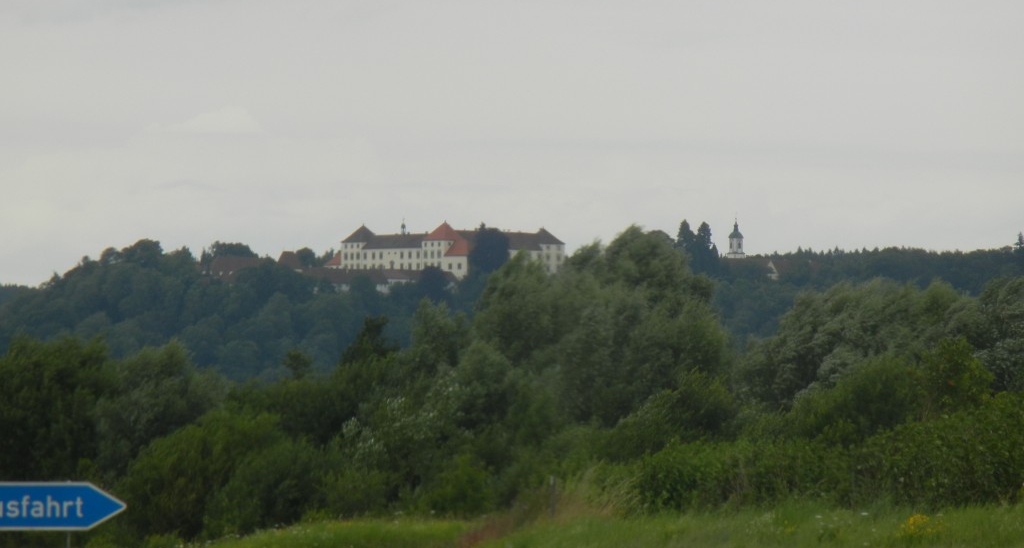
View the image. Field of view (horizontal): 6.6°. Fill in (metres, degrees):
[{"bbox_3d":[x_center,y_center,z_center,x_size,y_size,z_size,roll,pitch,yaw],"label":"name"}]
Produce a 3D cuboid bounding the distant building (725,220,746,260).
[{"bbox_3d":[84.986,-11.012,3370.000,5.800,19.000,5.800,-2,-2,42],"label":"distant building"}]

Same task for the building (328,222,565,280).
[{"bbox_3d":[-22.859,-6.891,3342.933,54.000,23.000,67.000,-2,-2,42],"label":"building"}]

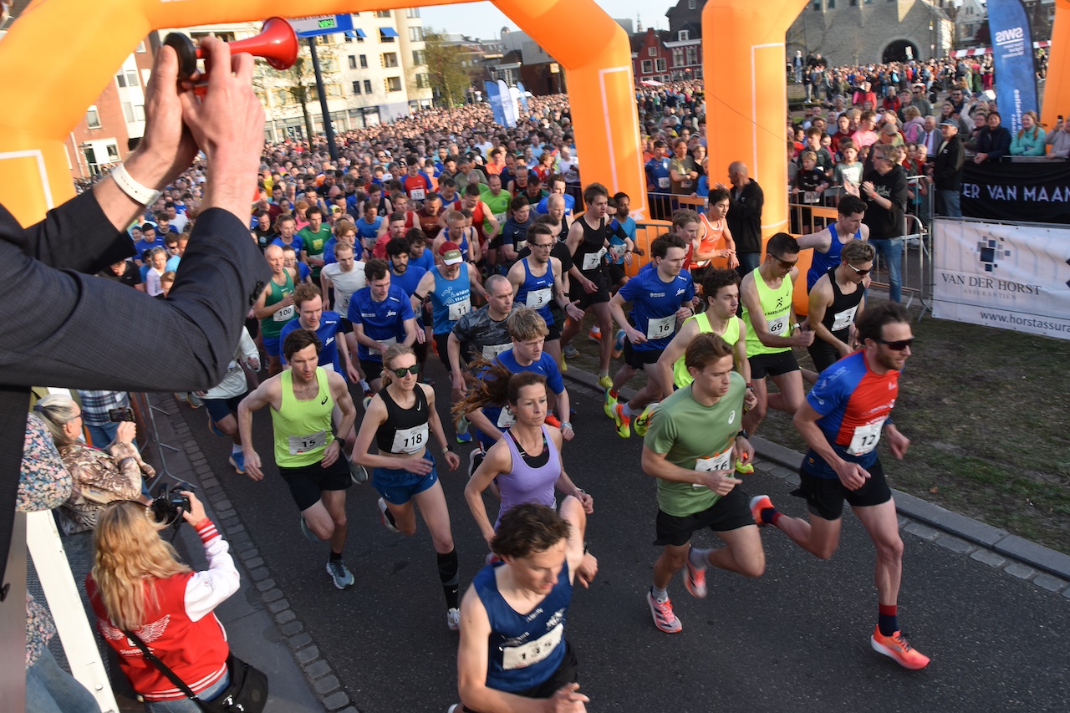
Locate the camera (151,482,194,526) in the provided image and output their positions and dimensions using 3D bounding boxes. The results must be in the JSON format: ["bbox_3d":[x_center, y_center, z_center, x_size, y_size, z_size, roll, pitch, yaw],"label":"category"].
[{"bbox_3d":[-1.376,0.550,3.042,0.140,0.110,0.140,-6,19,-1],"label":"camera"}]

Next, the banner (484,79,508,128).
[{"bbox_3d":[-1.352,-8.860,30.737,0.850,3.550,0.200,-10,18,-10],"label":"banner"}]

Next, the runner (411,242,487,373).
[{"bbox_3d":[-0.682,-0.193,6.936,0.620,1.680,0.700,-14,21,-25],"label":"runner"}]

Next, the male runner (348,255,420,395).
[{"bbox_3d":[-1.097,0.103,6.211,0.620,1.790,0.800,-16,20,-25],"label":"male runner"}]

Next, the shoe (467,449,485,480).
[{"bbox_3d":[-0.381,0.717,5.294,0.100,0.285,0.120,-17,42,-29],"label":"shoe"}]

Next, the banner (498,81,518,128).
[{"bbox_3d":[-0.760,-7.343,26.001,0.600,3.000,0.080,-10,19,-14],"label":"banner"}]

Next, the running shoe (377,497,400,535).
[{"bbox_3d":[-0.881,0.970,4.863,0.100,0.265,0.115,-17,2,-29],"label":"running shoe"}]

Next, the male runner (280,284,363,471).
[{"bbox_3d":[-1.505,0.255,5.895,0.600,1.680,0.680,-16,22,-26],"label":"male runner"}]

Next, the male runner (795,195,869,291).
[{"bbox_3d":[2.368,-0.458,6.514,0.650,1.720,0.850,-20,24,-36],"label":"male runner"}]

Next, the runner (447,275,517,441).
[{"bbox_3d":[-0.327,0.169,5.826,0.600,1.640,0.800,-19,23,-36],"label":"runner"}]

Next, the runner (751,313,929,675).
[{"bbox_3d":[1.415,0.565,3.833,0.620,1.790,1.020,-19,21,-32],"label":"runner"}]

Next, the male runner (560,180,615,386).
[{"bbox_3d":[0.550,-0.646,7.349,0.580,1.830,0.750,-17,22,-29],"label":"male runner"}]

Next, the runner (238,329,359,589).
[{"bbox_3d":[-1.216,0.611,4.705,0.640,1.670,0.800,-13,20,-21],"label":"runner"}]

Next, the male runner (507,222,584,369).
[{"bbox_3d":[0.054,-0.278,6.941,0.660,1.780,0.850,-17,20,-27],"label":"male runner"}]

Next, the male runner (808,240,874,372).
[{"bbox_3d":[2.033,0.032,5.500,0.580,1.700,0.750,-18,22,-33],"label":"male runner"}]

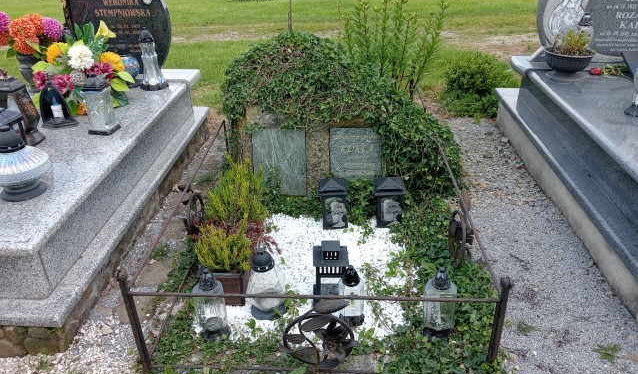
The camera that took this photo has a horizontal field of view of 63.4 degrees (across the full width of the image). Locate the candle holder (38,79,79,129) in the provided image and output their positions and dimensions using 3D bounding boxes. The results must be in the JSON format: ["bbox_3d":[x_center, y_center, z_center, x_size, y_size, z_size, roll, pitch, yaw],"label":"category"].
[{"bbox_3d":[-1.387,-0.458,2.752,0.165,0.245,0.119,-5,29,-5],"label":"candle holder"}]

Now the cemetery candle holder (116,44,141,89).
[{"bbox_3d":[-1.222,-0.784,3.314,0.146,0.270,0.146,0,29,3],"label":"cemetery candle holder"}]

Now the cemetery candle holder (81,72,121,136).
[{"bbox_3d":[-1.129,-0.435,2.646,0.140,0.288,0.140,4,29,10],"label":"cemetery candle holder"}]

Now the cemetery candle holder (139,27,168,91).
[{"bbox_3d":[-1.061,-0.806,3.238,0.171,0.371,0.171,0,29,3],"label":"cemetery candle holder"}]

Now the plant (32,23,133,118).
[{"bbox_3d":[-1.348,-0.672,2.952,0.518,0.427,0.378,0,29,3],"label":"plant"}]

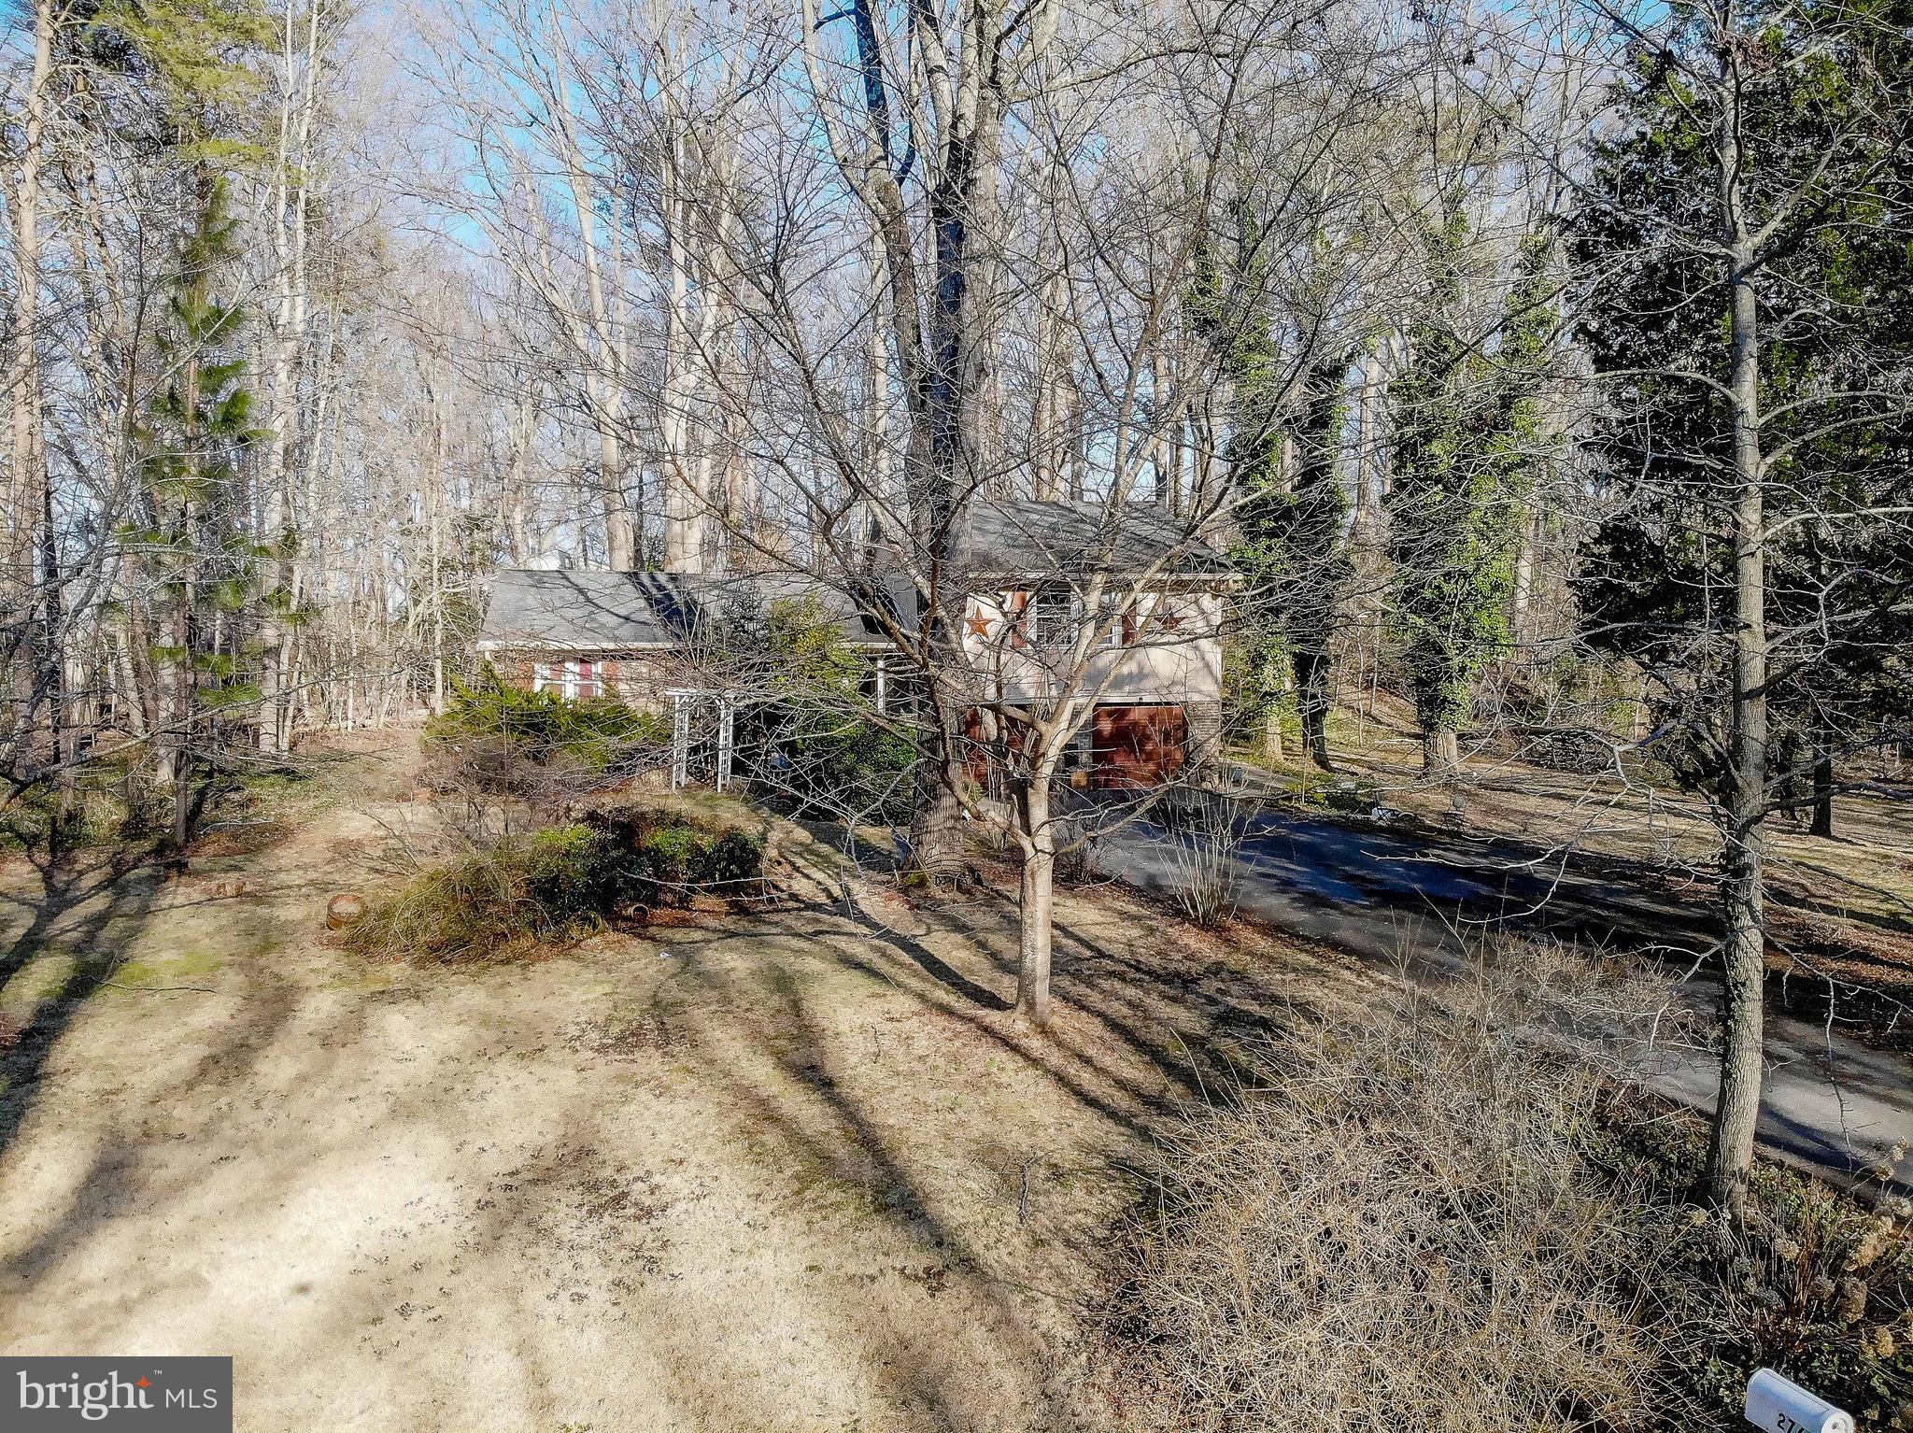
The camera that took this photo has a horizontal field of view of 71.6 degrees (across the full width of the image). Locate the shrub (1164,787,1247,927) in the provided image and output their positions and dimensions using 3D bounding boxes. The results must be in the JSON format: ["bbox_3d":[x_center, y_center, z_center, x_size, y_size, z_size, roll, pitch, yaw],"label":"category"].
[{"bbox_3d":[3.460,1.953,18.432,1.160,1.920,1.150,0,3,0],"label":"shrub"}]

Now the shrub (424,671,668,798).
[{"bbox_3d":[-8.916,0.272,28.857,5.370,2.620,3.200,0,3,0],"label":"shrub"}]

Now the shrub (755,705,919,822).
[{"bbox_3d":[-2.397,0.855,26.084,3.240,2.300,2.700,0,3,0],"label":"shrub"}]

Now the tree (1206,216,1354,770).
[{"bbox_3d":[9.327,-6.348,38.213,4.310,15.850,4.000,0,3,0],"label":"tree"}]

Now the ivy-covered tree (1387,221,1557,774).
[{"bbox_3d":[14.480,-6.038,37.229,4.740,15.410,4.400,0,3,0],"label":"ivy-covered tree"}]

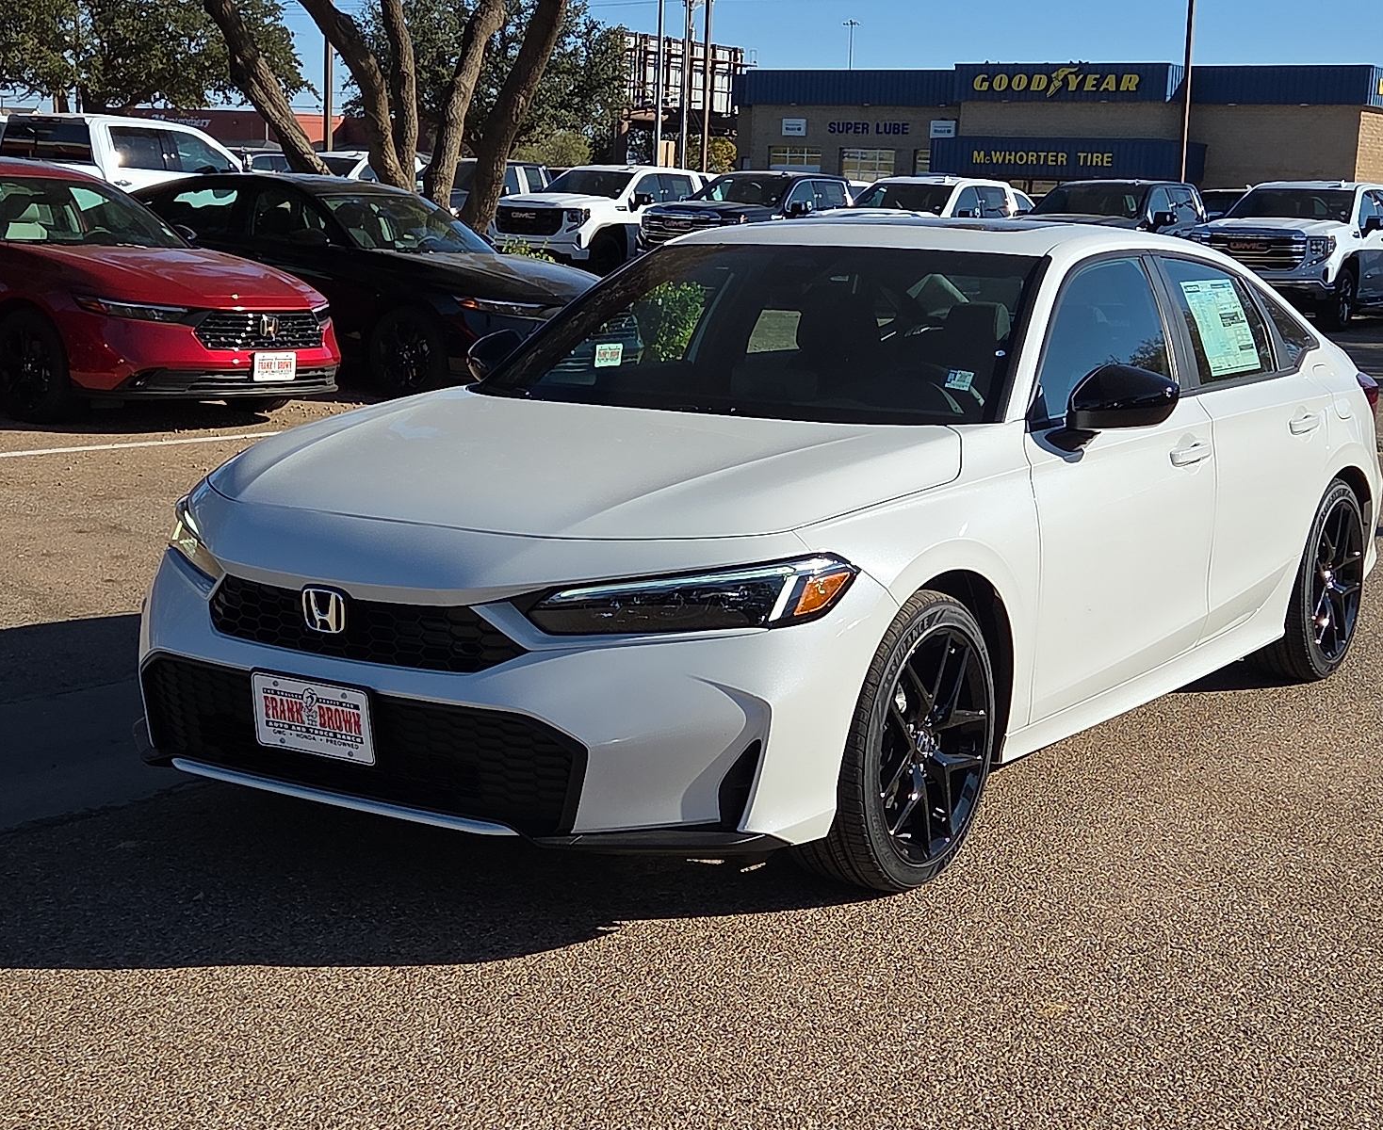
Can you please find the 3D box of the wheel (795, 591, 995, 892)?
[{"bbox_3d":[0.421,0.369,4.656,0.235,0.645,0.645,7,11,33],"label":"wheel"}]

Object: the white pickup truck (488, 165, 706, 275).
[{"bbox_3d":[-1.108,-5.885,37.429,2.060,1.920,5.890,7,11,32],"label":"white pickup truck"}]

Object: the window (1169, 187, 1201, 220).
[{"bbox_3d":[7.340,-5.338,32.336,0.120,0.470,0.900,-5,5,33],"label":"window"}]

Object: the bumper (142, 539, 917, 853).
[{"bbox_3d":[-0.529,0.240,4.586,1.790,0.580,0.700,7,11,33],"label":"bumper"}]

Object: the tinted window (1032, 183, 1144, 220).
[{"bbox_3d":[5.695,-5.223,31.200,1.580,0.490,0.650,7,11,32],"label":"tinted window"}]

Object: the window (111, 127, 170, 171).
[{"bbox_3d":[-5.822,-4.391,23.000,0.130,0.460,0.820,6,10,30],"label":"window"}]

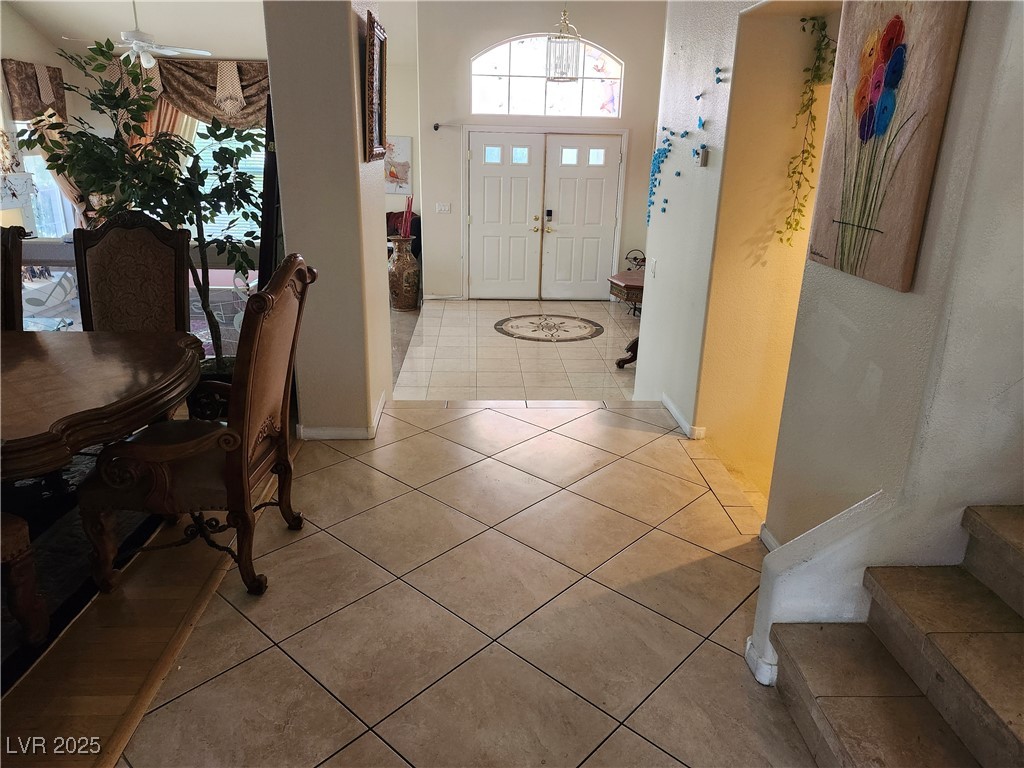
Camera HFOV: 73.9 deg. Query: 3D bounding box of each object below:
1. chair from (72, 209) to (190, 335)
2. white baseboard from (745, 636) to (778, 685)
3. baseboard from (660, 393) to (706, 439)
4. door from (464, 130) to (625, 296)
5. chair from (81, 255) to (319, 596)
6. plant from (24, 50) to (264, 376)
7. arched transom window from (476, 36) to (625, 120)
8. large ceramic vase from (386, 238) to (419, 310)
[{"bbox_3d":[-2.009,-0.249,3.545,0.620,1.210,0.740,0,19,-3],"label":"chair"},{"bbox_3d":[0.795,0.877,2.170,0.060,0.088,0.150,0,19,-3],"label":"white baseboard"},{"bbox_3d":[1.052,0.183,4.209,0.090,0.080,0.625,0,19,-3],"label":"baseboard"},{"bbox_3d":[0.389,-2.048,8.484,1.850,2.040,0.080,0,19,-3],"label":"door"},{"bbox_3d":[-1.138,0.119,2.518,0.780,1.220,0.630,2,19,1],"label":"chair"},{"bbox_3d":[-2.053,-0.819,3.875,1.230,2.070,1.050,0,19,-3],"label":"plant"},{"bbox_3d":[0.415,-3.589,7.962,1.790,0.875,0.080,0,19,-3],"label":"arched transom window"},{"bbox_3d":[-1.283,-1.296,8.017,0.400,0.860,0.400,0,19,-3],"label":"large ceramic vase"}]

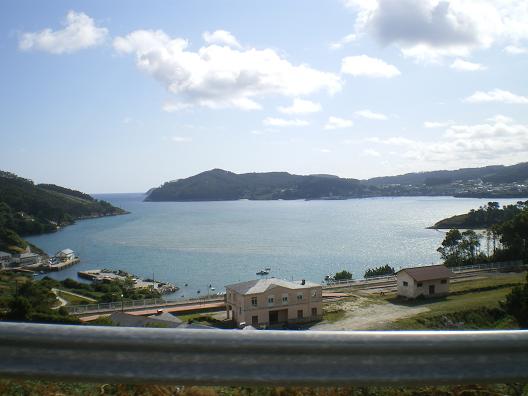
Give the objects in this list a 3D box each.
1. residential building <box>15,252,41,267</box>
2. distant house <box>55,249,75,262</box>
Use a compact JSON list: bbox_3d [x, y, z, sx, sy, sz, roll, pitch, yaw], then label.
[{"bbox_3d":[-121.820,31.540,298.859,6.000,5.300,11.500,0,1,30],"label":"residential building"},{"bbox_3d":[-108.428,31.446,316.846,6.000,4.900,7.500,0,1,11],"label":"distant house"}]

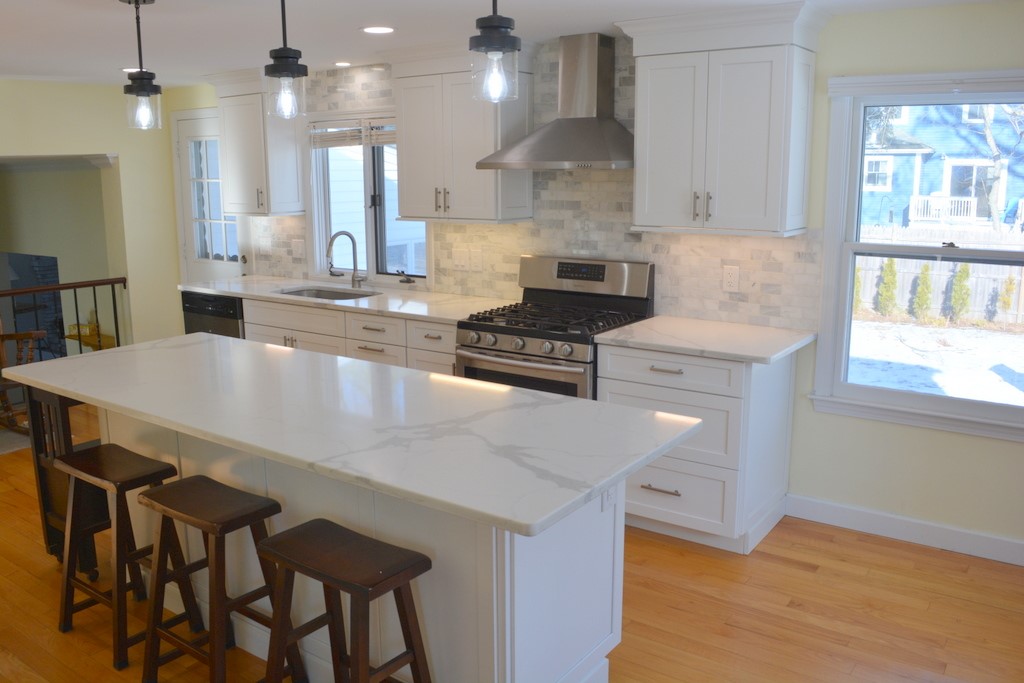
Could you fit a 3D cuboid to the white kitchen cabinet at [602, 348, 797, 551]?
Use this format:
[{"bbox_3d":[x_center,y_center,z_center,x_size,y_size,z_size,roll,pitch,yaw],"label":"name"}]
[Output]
[{"bbox_3d":[0.873,0.420,3.615,0.702,0.877,0.610,8,14,34],"label":"white kitchen cabinet"}]

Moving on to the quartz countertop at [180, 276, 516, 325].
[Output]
[{"bbox_3d":[-1.085,-0.286,4.816,2.424,0.033,0.655,8,14,34],"label":"quartz countertop"}]

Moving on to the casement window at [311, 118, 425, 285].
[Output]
[{"bbox_3d":[-0.942,-0.945,5.010,1.027,1.025,0.090,8,14,34],"label":"casement window"}]

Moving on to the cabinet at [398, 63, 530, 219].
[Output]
[{"bbox_3d":[-0.271,-1.069,4.274,0.708,0.790,0.330,8,14,34],"label":"cabinet"}]

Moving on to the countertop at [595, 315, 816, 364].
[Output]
[{"bbox_3d":[0.879,-0.018,3.489,0.776,0.033,0.655,8,14,34],"label":"countertop"}]

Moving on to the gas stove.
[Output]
[{"bbox_3d":[0.225,0.195,3.967,0.767,1.181,0.680,8,14,34],"label":"gas stove"}]

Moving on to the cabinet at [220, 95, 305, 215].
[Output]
[{"bbox_3d":[-1.711,-1.256,5.249,0.441,0.760,0.330,8,14,34],"label":"cabinet"}]

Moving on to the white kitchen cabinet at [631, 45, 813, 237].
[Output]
[{"bbox_3d":[0.934,-0.885,3.465,0.709,0.780,0.330,8,14,34],"label":"white kitchen cabinet"}]

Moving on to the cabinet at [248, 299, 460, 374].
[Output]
[{"bbox_3d":[-0.816,0.191,4.750,1.798,0.877,0.620,8,14,34],"label":"cabinet"}]

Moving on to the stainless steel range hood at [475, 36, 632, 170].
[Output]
[{"bbox_3d":[0.278,-1.168,3.756,0.760,0.638,0.506,8,14,34],"label":"stainless steel range hood"}]

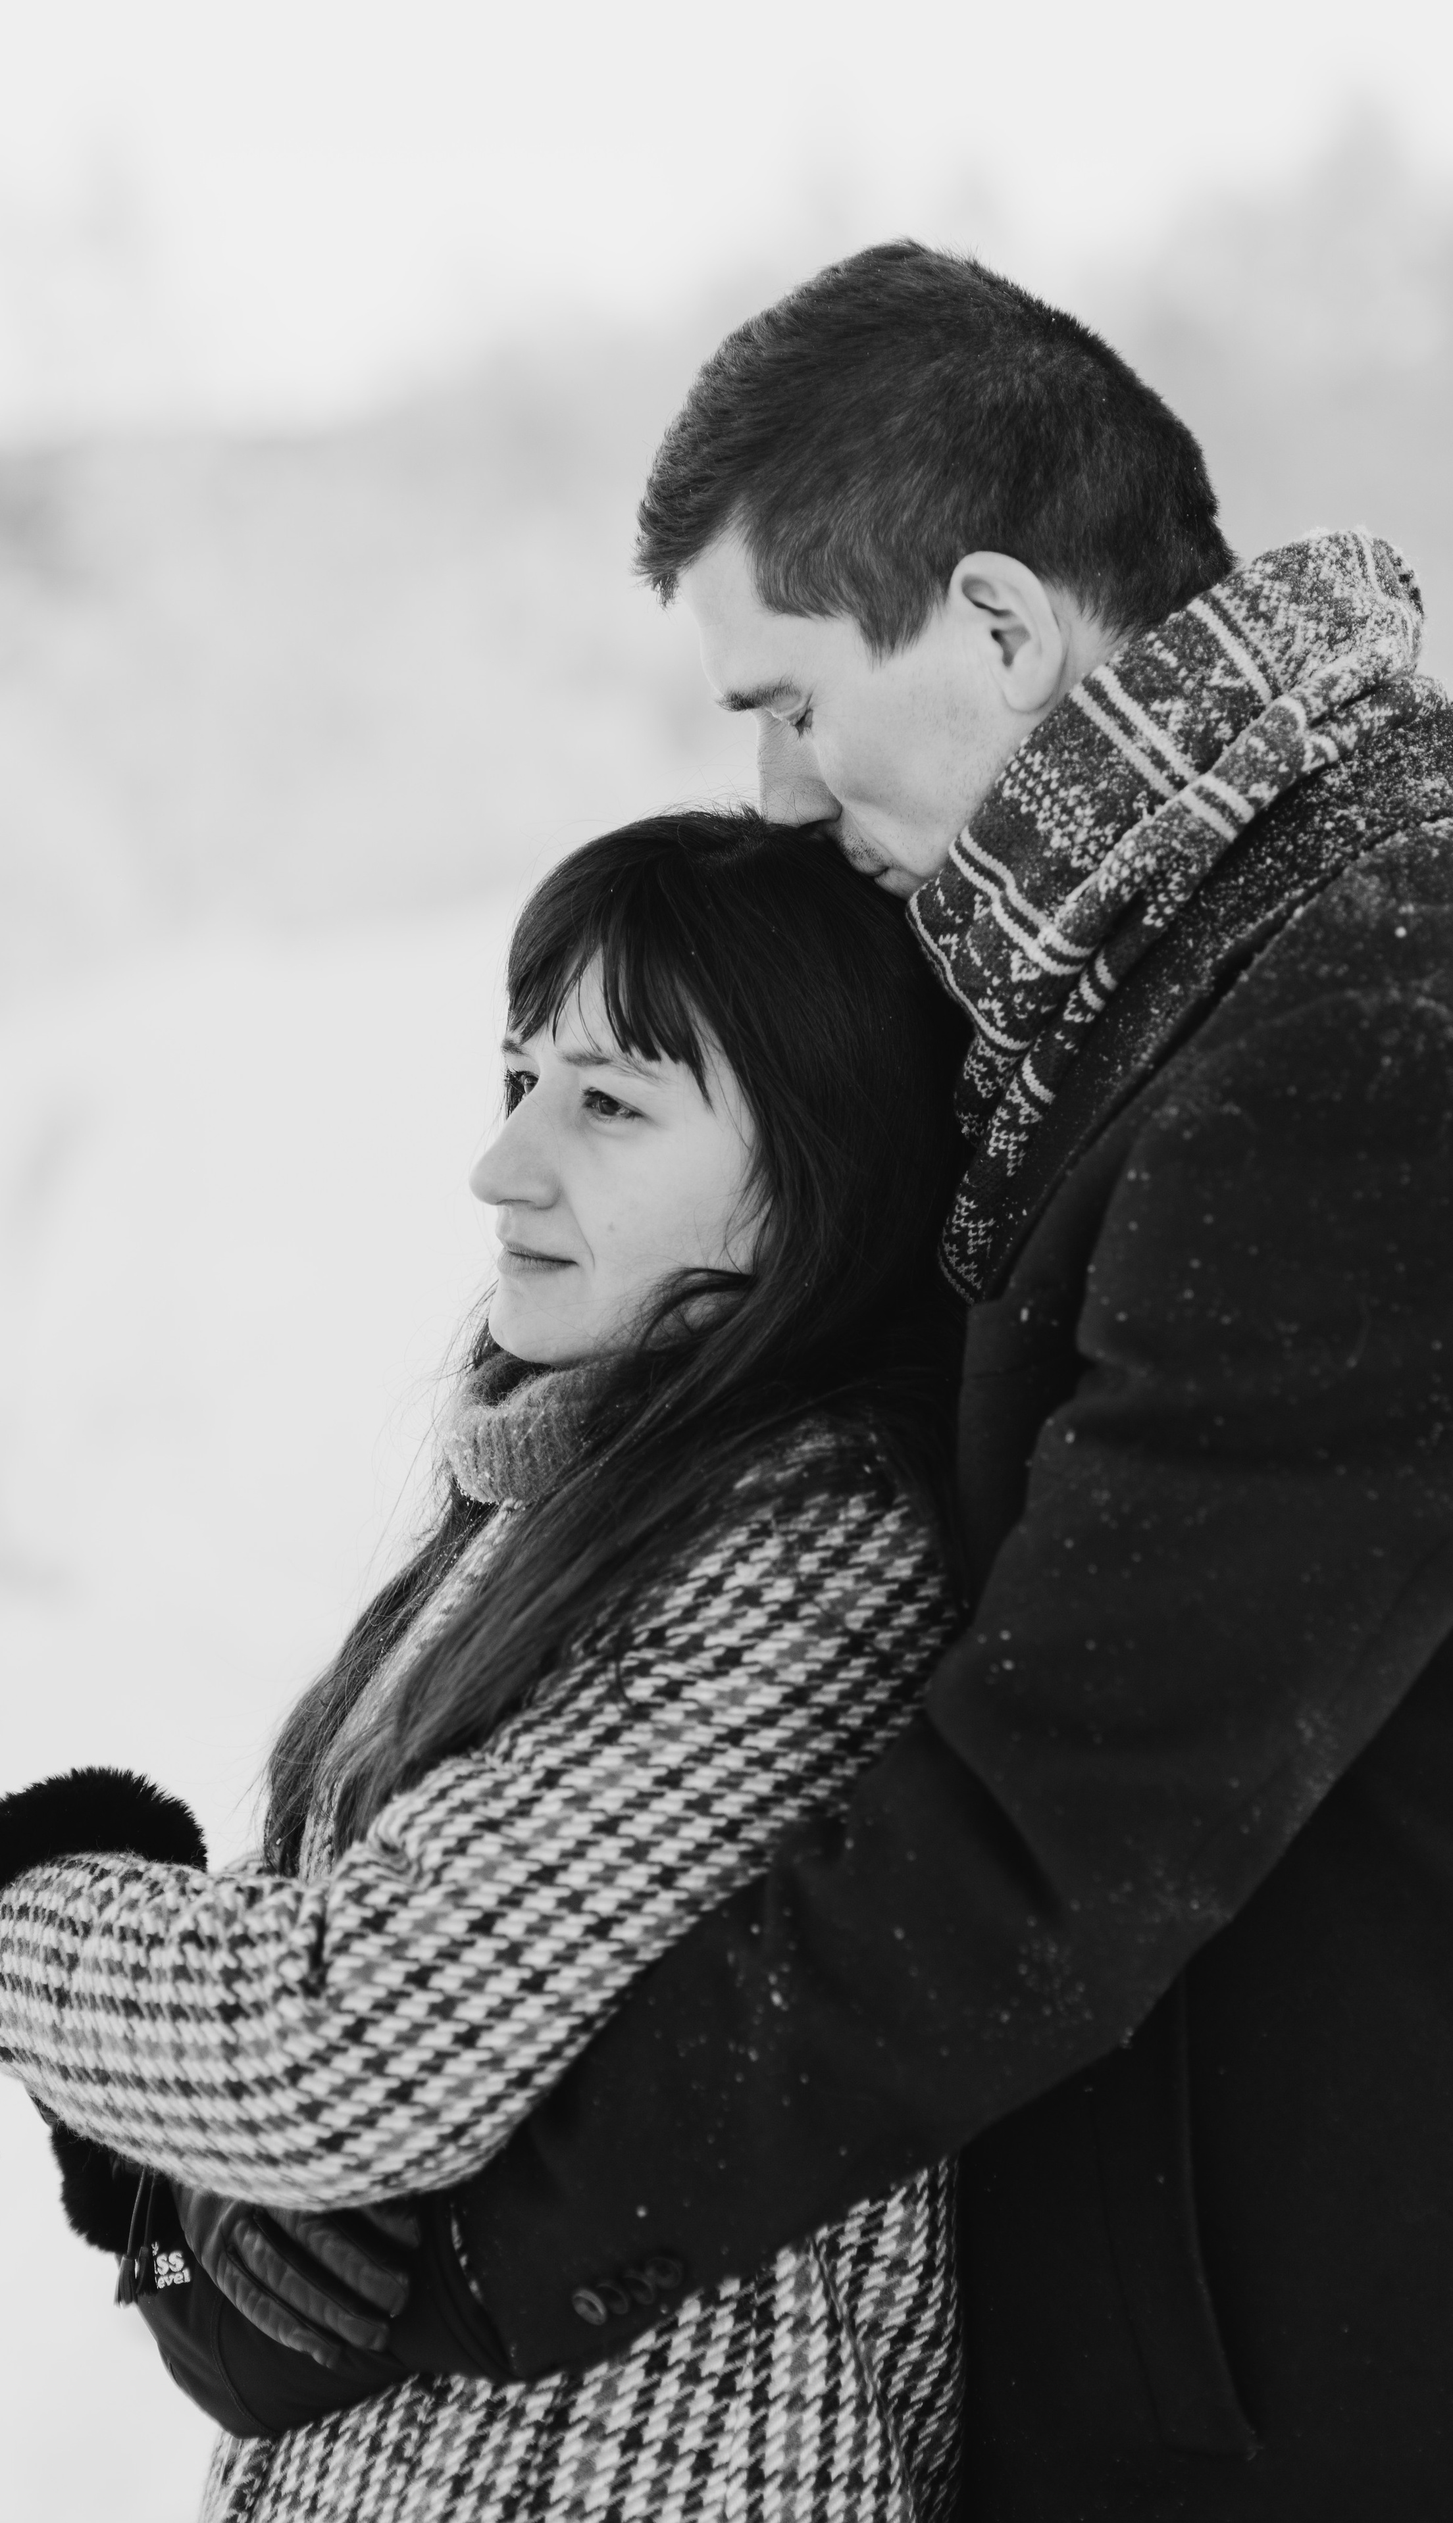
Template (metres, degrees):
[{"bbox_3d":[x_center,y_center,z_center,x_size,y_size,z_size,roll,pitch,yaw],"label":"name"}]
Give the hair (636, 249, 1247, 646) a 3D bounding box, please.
[{"bbox_3d":[0.072,-0.302,2.300,0.220,0.178,0.170,-20,0,5],"label":"hair"}]

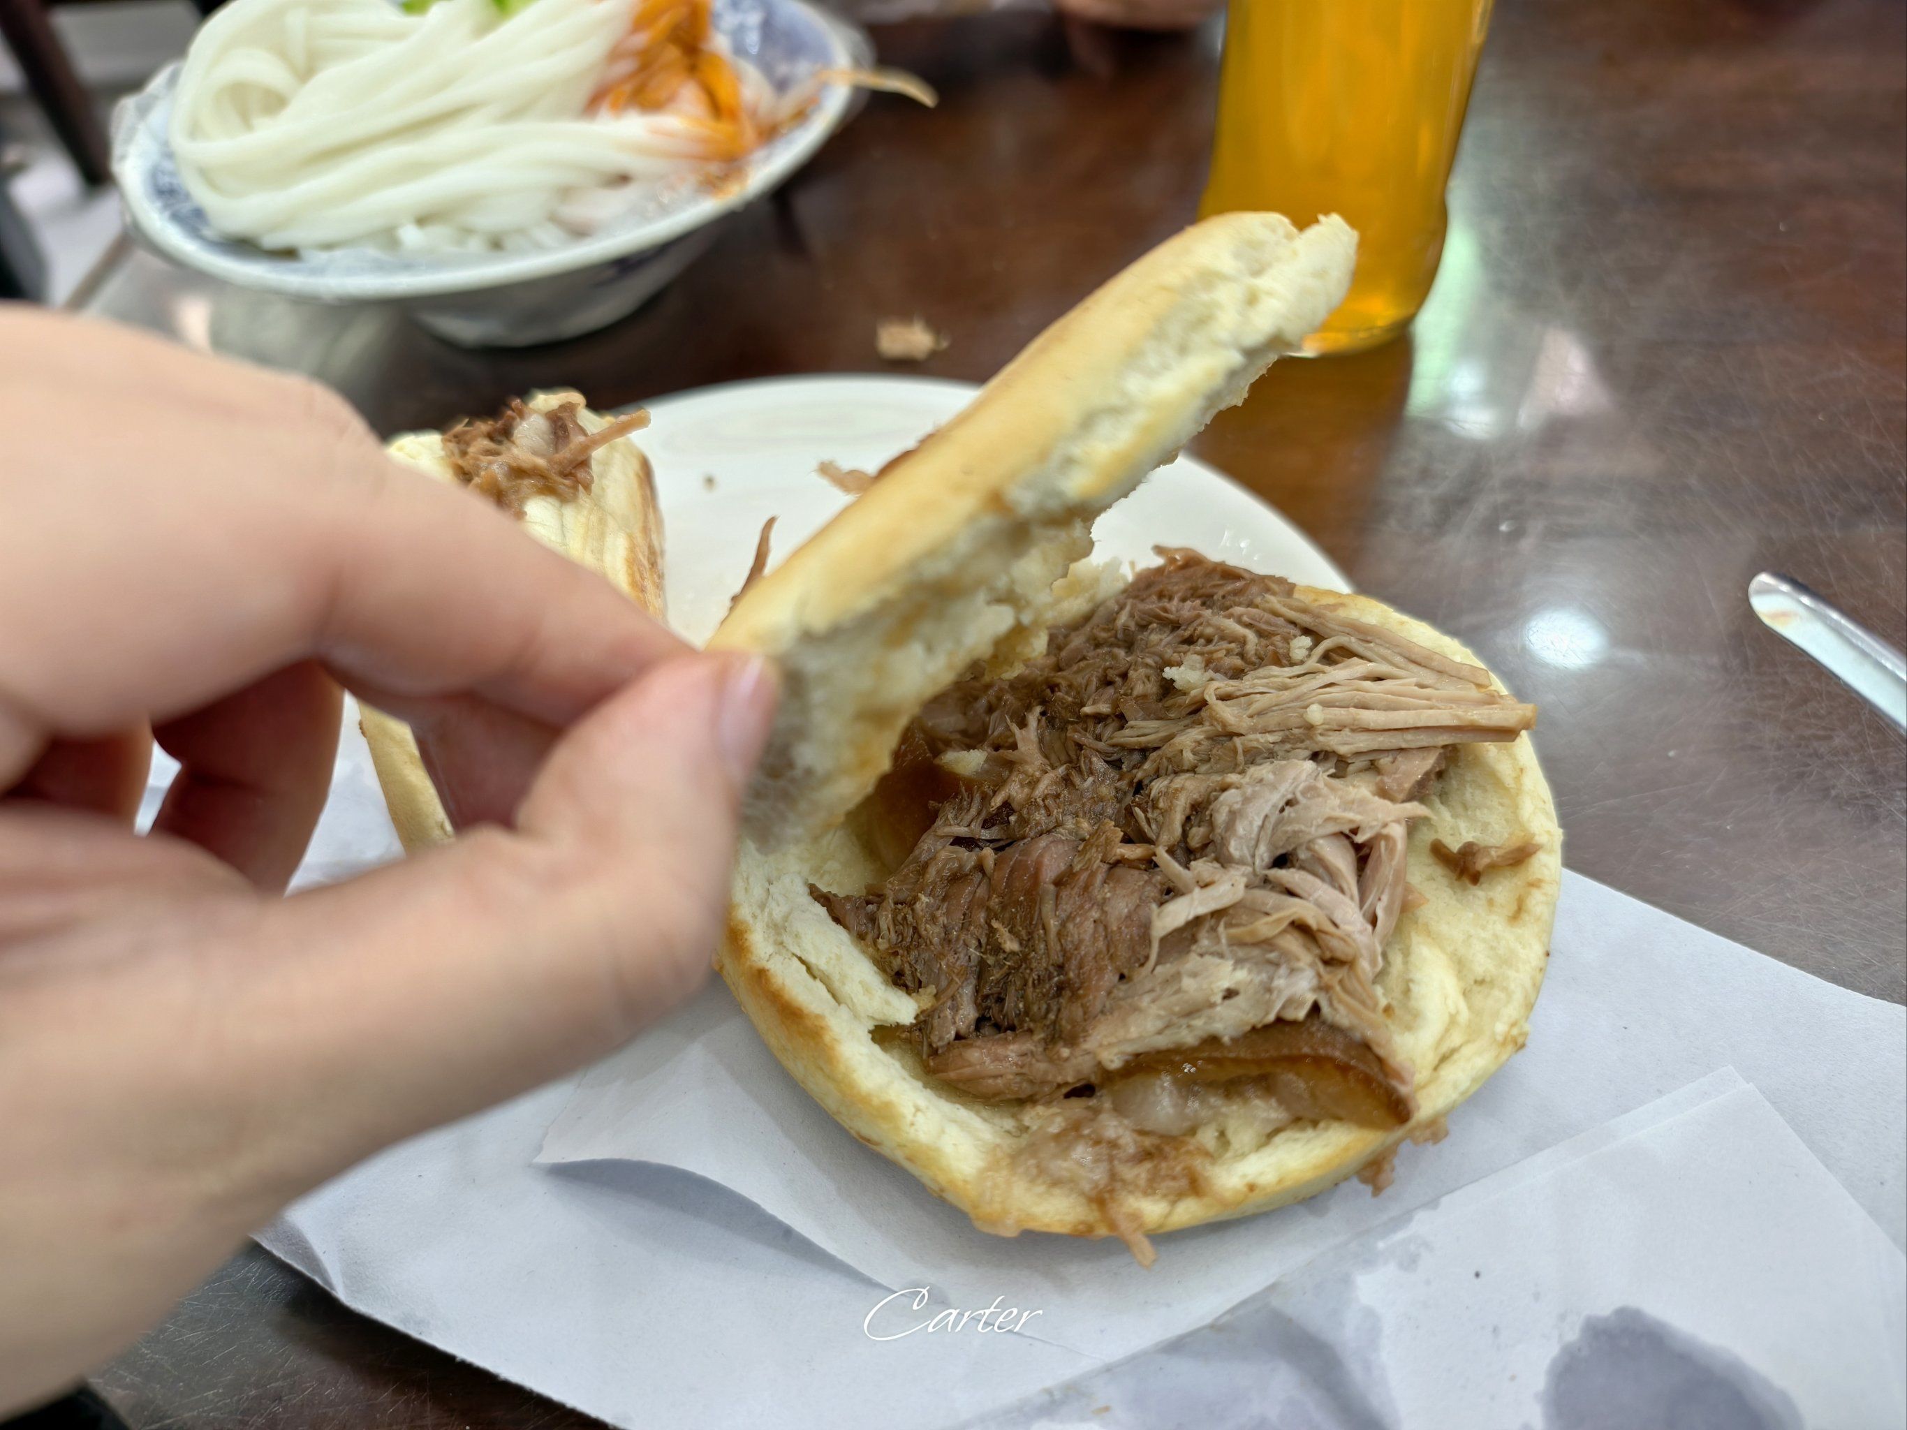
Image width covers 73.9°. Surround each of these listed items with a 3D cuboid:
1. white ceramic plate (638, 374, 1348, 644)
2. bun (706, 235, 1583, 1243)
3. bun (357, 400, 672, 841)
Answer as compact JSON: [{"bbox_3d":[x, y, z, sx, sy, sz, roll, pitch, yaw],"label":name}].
[{"bbox_3d":[-0.023,0.005,0.210,0.194,0.020,0.194,0,48,0],"label":"white ceramic plate"},{"bbox_3d":[0.022,0.001,0.163,0.113,0.081,0.117,0,48,0],"label":"bun"},{"bbox_3d":[-0.067,-0.017,0.202,0.048,0.050,0.086,-20,50,-16],"label":"bun"}]

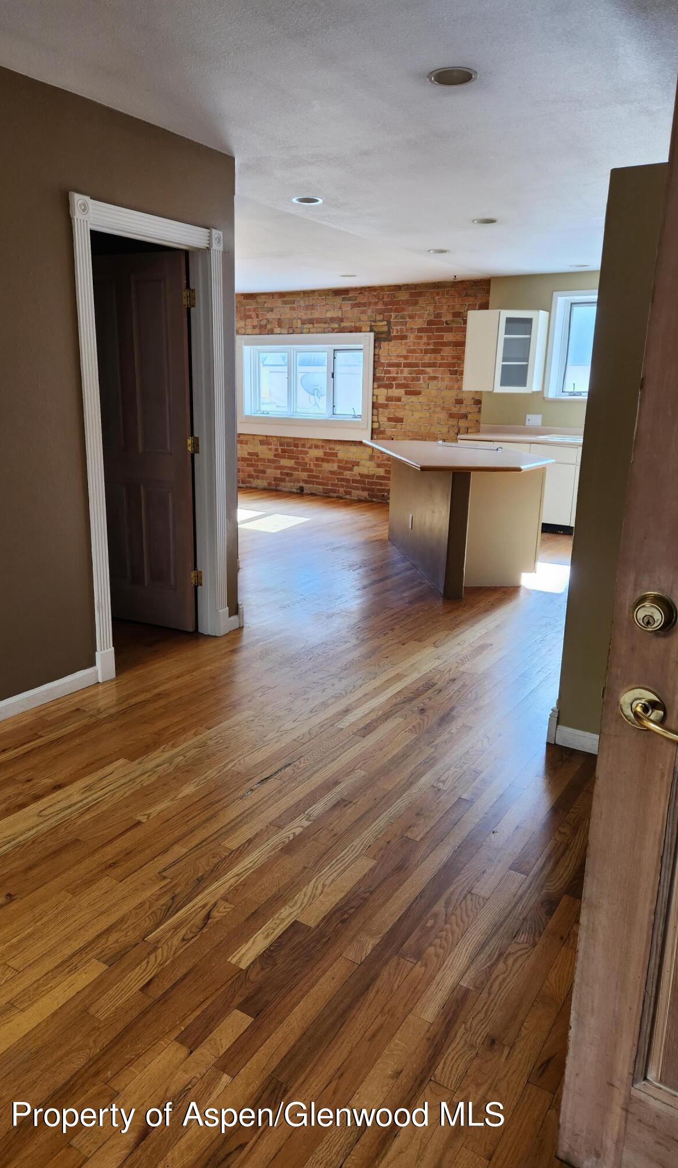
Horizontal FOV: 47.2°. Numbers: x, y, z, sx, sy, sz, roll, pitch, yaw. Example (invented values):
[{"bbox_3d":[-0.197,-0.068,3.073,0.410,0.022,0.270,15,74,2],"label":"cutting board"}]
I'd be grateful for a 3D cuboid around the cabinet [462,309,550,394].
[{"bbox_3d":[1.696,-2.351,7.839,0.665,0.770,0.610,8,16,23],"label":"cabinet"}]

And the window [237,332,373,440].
[{"bbox_3d":[-0.459,-2.480,9.745,2.110,1.235,0.130,10,17,31],"label":"window"}]

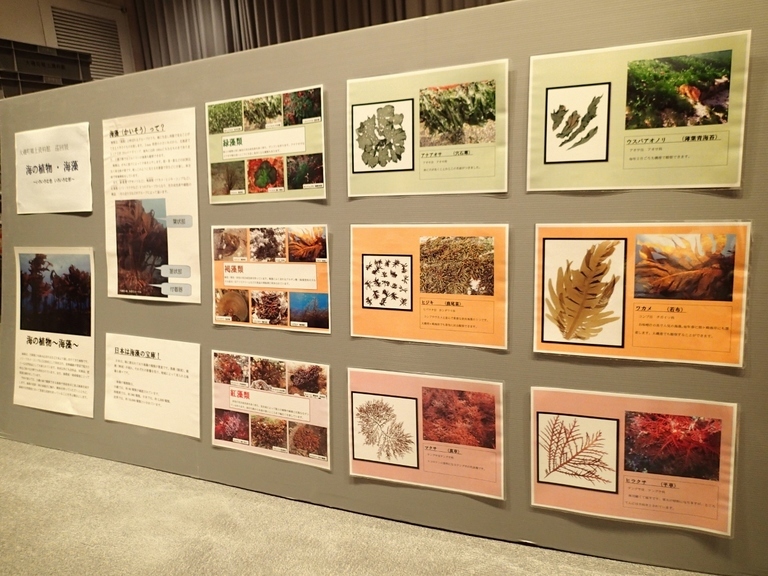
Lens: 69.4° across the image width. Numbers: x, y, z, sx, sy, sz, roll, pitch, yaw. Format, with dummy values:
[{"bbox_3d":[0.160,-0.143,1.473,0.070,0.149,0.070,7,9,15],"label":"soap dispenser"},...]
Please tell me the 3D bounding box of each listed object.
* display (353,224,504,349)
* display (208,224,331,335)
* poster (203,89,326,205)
[{"bbox_3d":[0.072,-0.006,0.994,0.299,0.213,0.010,3,7,24],"label":"display"},{"bbox_3d":[-0.240,-0.020,1.135,0.287,0.212,0.010,2,6,24],"label":"display"},{"bbox_3d":[-0.243,-0.279,1.109,0.283,0.212,0.010,1,6,24],"label":"poster"}]

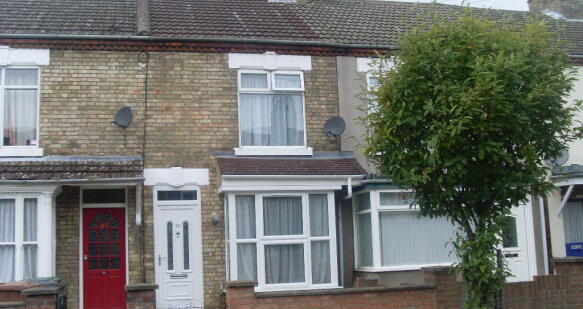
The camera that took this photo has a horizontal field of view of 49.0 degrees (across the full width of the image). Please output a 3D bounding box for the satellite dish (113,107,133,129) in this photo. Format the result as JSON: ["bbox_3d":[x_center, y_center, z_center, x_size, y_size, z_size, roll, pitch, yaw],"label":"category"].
[{"bbox_3d":[-2.968,-0.650,11.239,0.430,0.390,0.250,-6,-8,29],"label":"satellite dish"}]

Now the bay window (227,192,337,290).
[{"bbox_3d":[-0.198,1.562,11.589,1.960,1.740,0.650,0,-7,-12],"label":"bay window"}]

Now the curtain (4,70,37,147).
[{"bbox_3d":[-4.812,-0.850,11.381,0.570,1.420,0.100,0,-7,-12],"label":"curtain"}]

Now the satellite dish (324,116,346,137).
[{"bbox_3d":[0.860,-0.543,12.420,0.430,0.400,0.300,-6,-8,32],"label":"satellite dish"}]

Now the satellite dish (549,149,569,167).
[{"bbox_3d":[5.384,0.071,12.953,0.430,0.390,0.250,-6,-8,29],"label":"satellite dish"}]

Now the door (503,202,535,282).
[{"bbox_3d":[4.511,1.835,12.958,0.920,1.990,0.100,0,-7,-12],"label":"door"}]

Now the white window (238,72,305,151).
[{"bbox_3d":[-0.369,-0.850,12.237,1.325,1.510,0.120,0,-7,-12],"label":"white window"}]

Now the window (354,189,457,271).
[{"bbox_3d":[2.144,1.414,12.061,1.820,1.510,0.750,0,-7,-12],"label":"window"}]

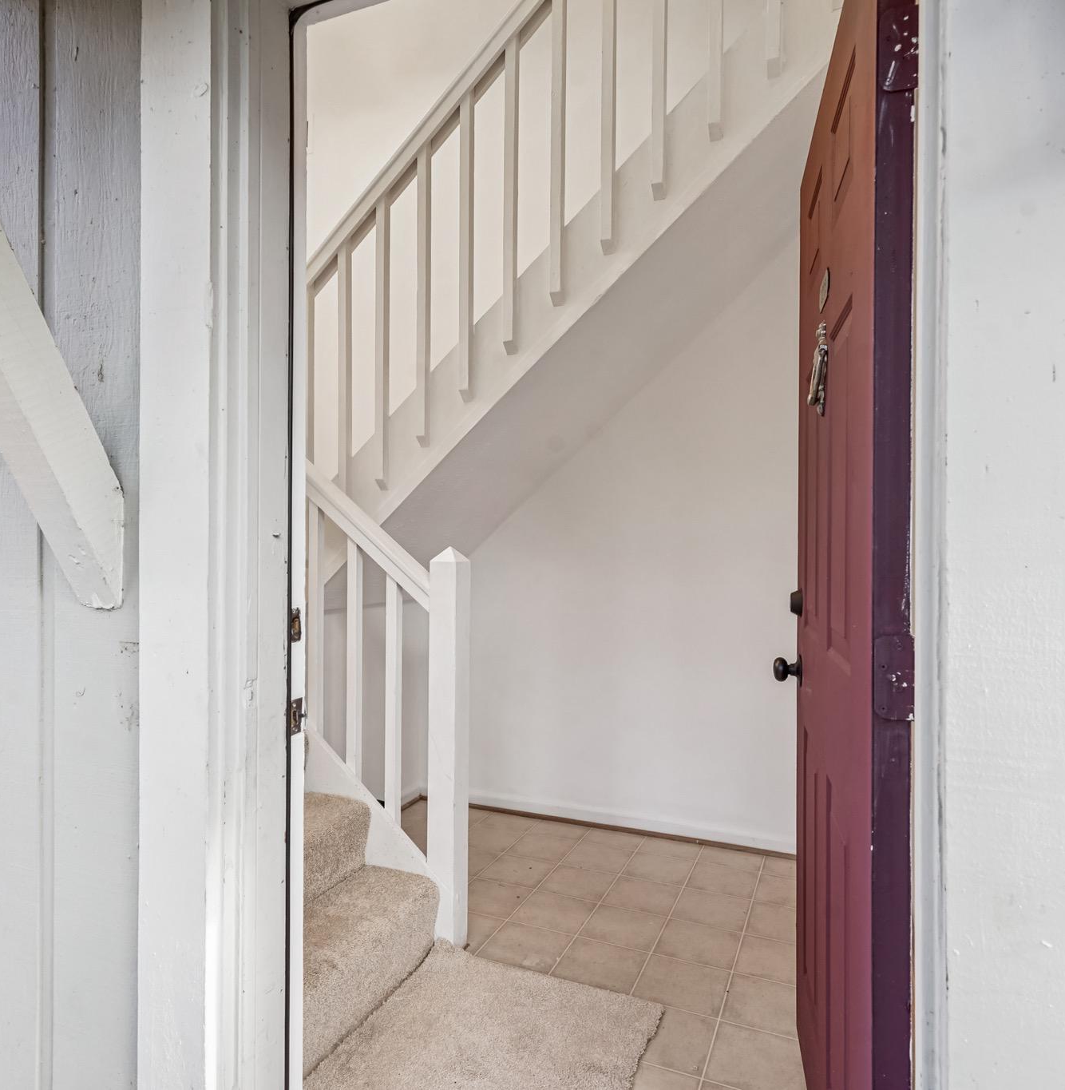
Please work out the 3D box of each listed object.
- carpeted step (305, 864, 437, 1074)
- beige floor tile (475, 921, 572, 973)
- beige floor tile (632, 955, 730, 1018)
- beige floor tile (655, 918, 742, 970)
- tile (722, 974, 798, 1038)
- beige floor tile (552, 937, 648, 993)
[{"bbox_3d":[-0.581,1.101,1.840,0.270,0.195,0.870,0,0,24],"label":"carpeted step"},{"bbox_3d":[-0.018,1.206,2.173,0.227,0.010,0.221,0,0,24],"label":"beige floor tile"},{"bbox_3d":[0.411,1.206,1.985,0.227,0.010,0.221,0,0,24],"label":"beige floor tile"},{"bbox_3d":[0.502,1.207,2.192,0.227,0.010,0.221,0,0,24],"label":"beige floor tile"},{"bbox_3d":[0.626,1.206,1.891,0.227,0.010,0.221,0,0,24],"label":"tile"},{"bbox_3d":[0.197,1.206,2.079,0.227,0.010,0.221,0,0,24],"label":"beige floor tile"}]

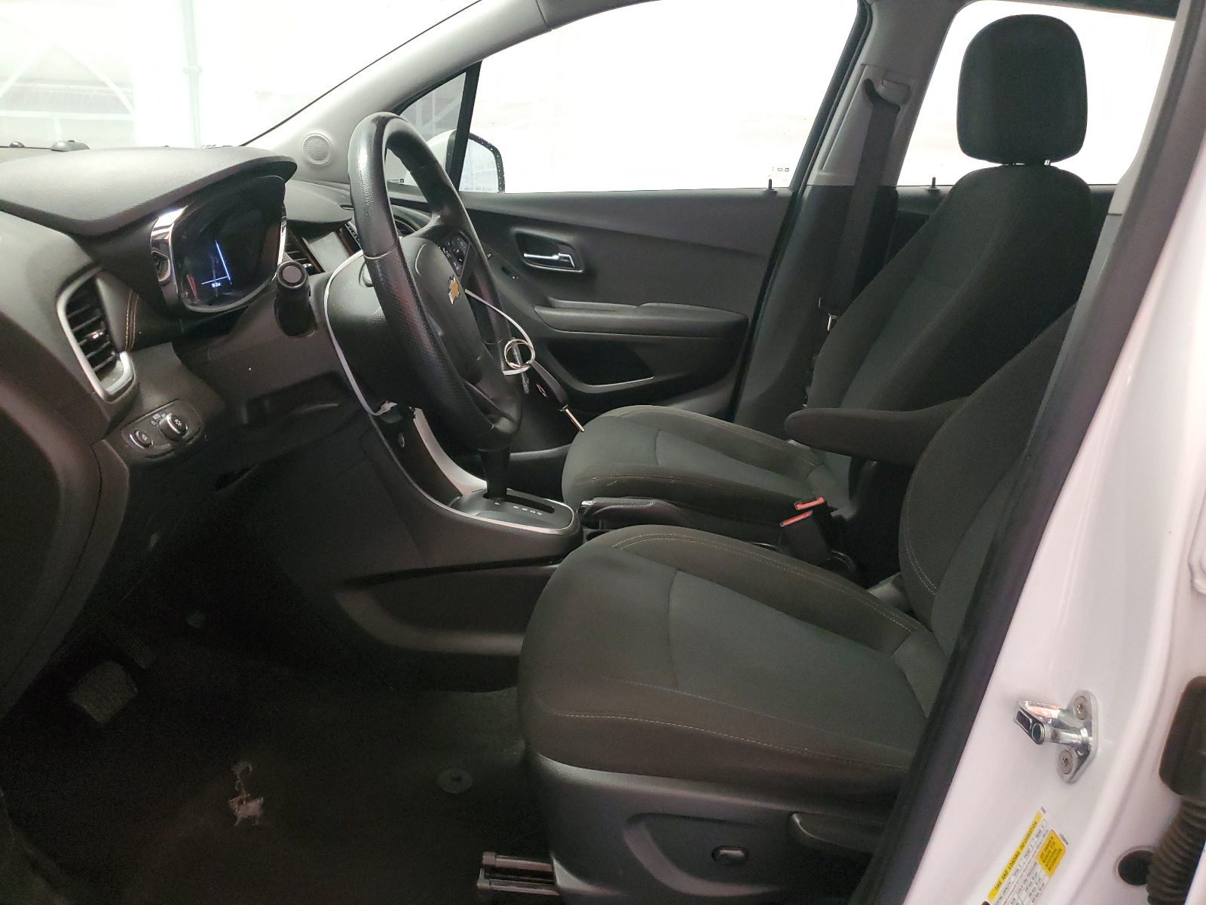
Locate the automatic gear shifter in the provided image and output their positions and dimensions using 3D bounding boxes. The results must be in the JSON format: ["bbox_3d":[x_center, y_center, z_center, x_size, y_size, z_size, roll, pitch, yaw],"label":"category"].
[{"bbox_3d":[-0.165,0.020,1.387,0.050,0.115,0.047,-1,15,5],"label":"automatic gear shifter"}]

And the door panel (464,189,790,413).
[{"bbox_3d":[-0.071,-0.284,2.019,0.900,0.620,0.150,4,15,4],"label":"door panel"}]

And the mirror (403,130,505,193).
[{"bbox_3d":[-0.347,-0.692,2.192,0.125,0.165,0.210,9,16,20],"label":"mirror"}]

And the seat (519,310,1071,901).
[{"bbox_3d":[0.344,-0.046,0.971,0.860,1.050,0.540,4,15,4],"label":"seat"}]

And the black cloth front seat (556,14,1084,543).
[{"bbox_3d":[0.368,-0.239,1.655,0.860,1.050,0.540,4,15,4],"label":"black cloth front seat"}]

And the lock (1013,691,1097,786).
[{"bbox_3d":[0.273,0.169,0.563,0.040,0.064,0.040,4,15,4],"label":"lock"}]

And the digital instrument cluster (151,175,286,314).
[{"bbox_3d":[-0.410,-0.231,0.997,0.060,0.140,0.260,-4,15,6],"label":"digital instrument cluster"}]

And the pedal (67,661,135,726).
[{"bbox_3d":[-0.645,0.308,1.163,0.027,0.060,0.088,-37,9,13],"label":"pedal"}]

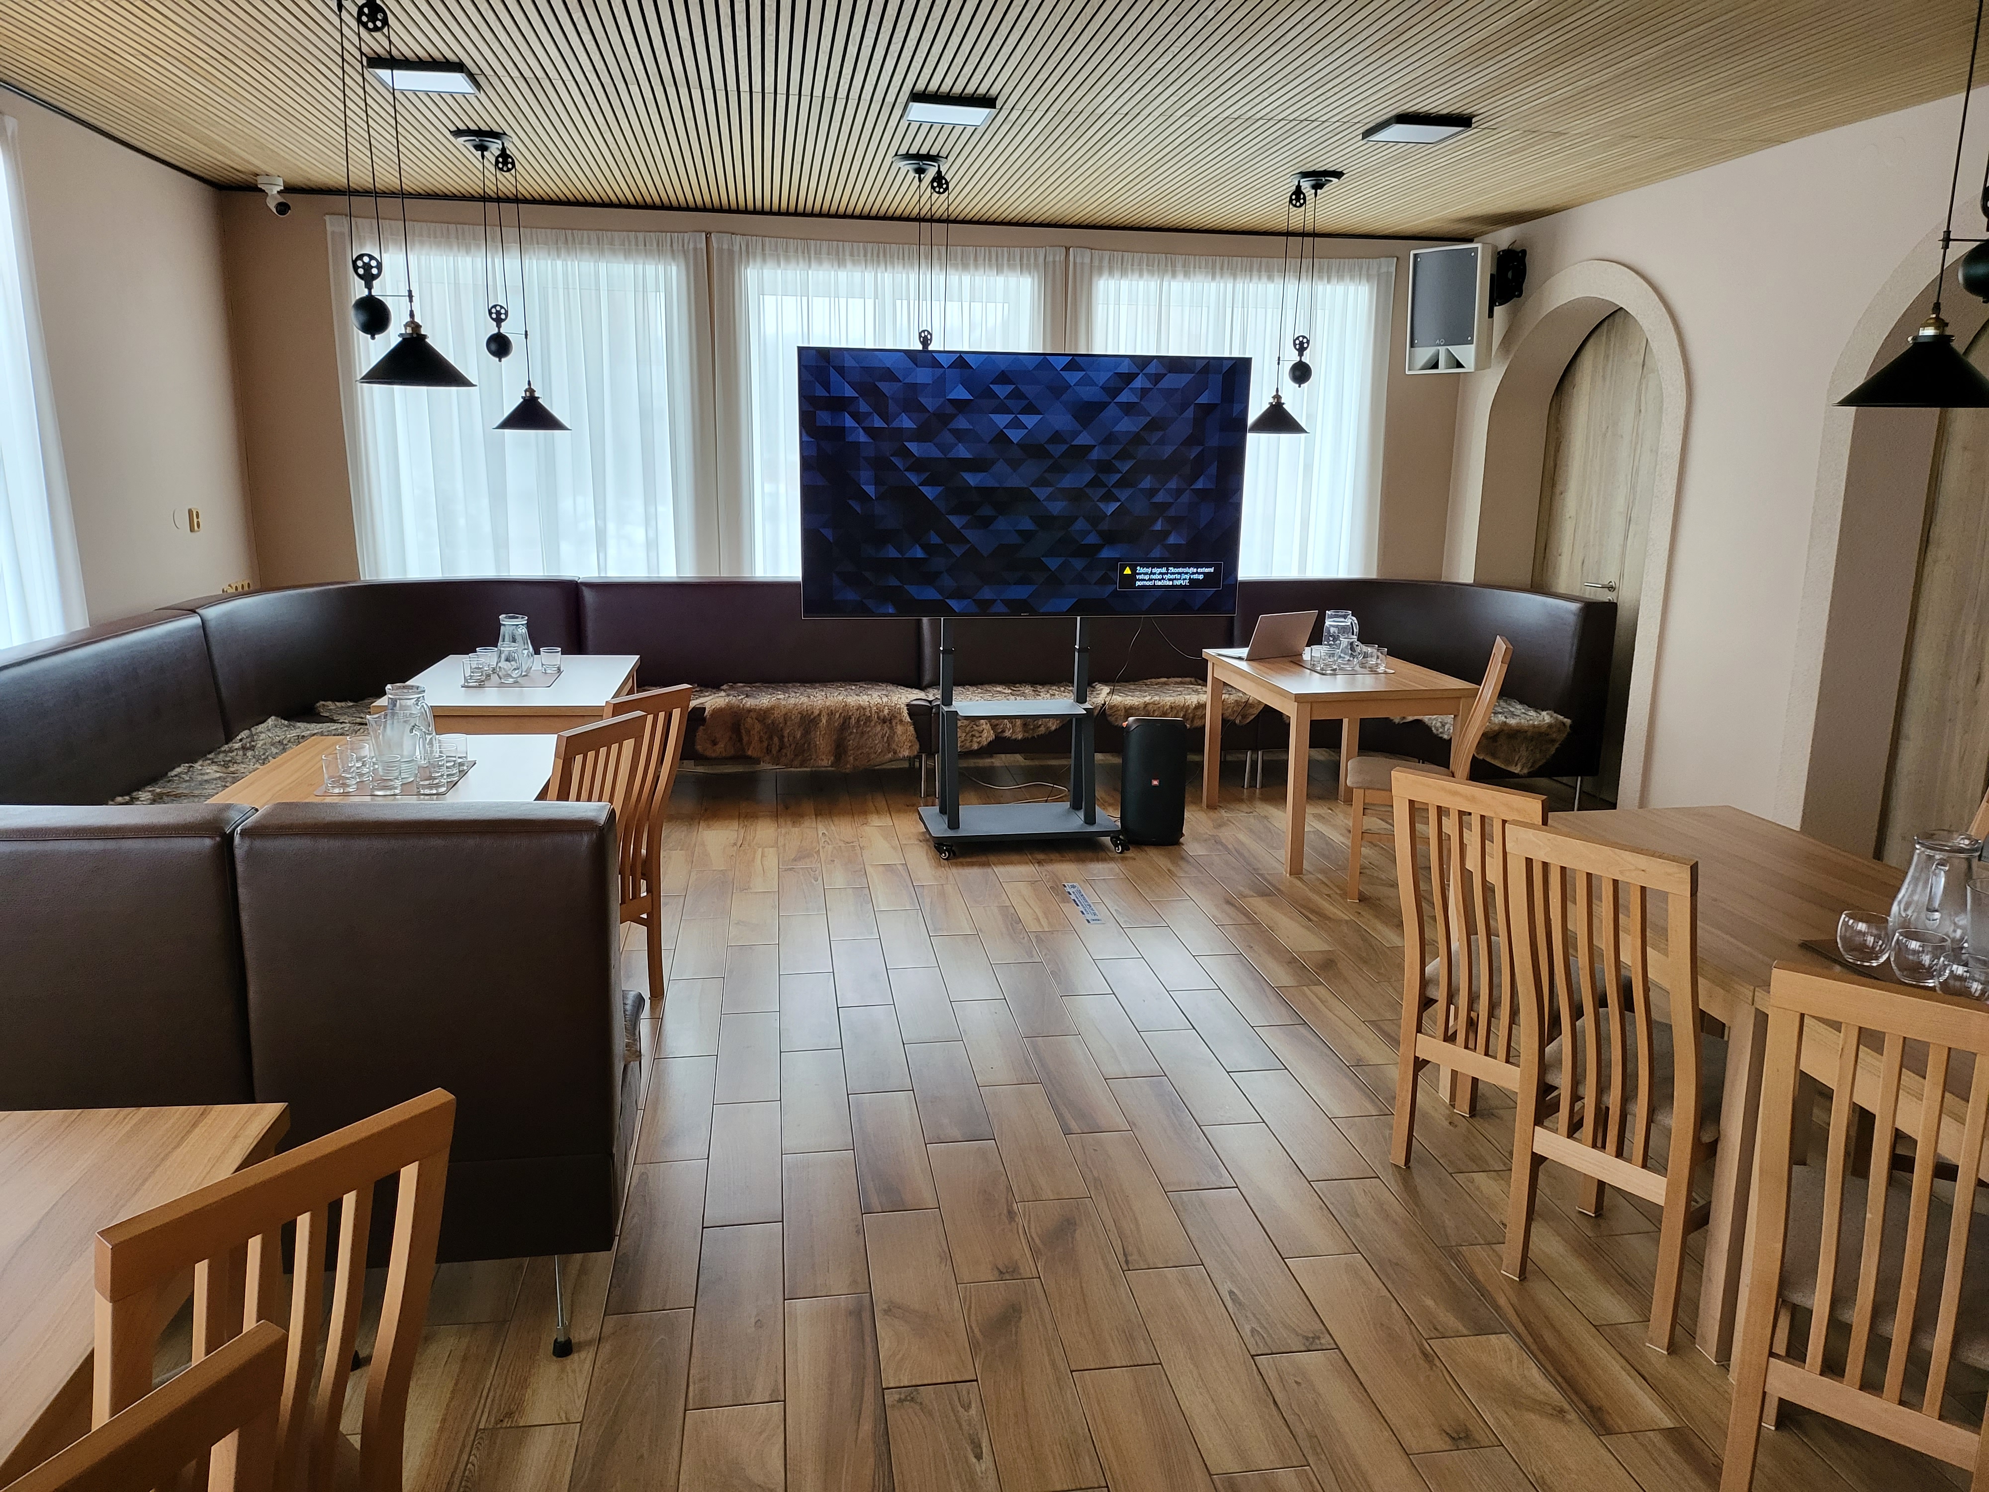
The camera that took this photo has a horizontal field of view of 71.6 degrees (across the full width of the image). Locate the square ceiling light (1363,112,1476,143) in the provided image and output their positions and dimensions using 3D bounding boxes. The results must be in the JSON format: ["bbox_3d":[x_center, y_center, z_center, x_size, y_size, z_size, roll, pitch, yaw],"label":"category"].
[{"bbox_3d":[1.498,-2.185,4.888,0.280,0.035,0.280,-1,12,-9],"label":"square ceiling light"}]

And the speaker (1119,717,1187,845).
[{"bbox_3d":[0.718,0.138,6.220,0.290,0.550,0.280,1,12,3],"label":"speaker"}]

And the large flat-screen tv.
[{"bbox_3d":[0.137,-1.081,5.769,1.884,1.087,0.060,-1,13,-9],"label":"large flat-screen tv"}]

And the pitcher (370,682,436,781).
[{"bbox_3d":[-1.715,-0.043,3.977,0.168,0.255,0.138,2,12,6],"label":"pitcher"}]

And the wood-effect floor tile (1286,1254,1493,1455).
[{"bbox_3d":[0.750,1.163,2.674,0.173,0.010,0.599,-1,12,-9],"label":"wood-effect floor tile"}]

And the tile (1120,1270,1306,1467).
[{"bbox_3d":[0.406,1.176,2.636,0.173,0.010,0.600,-1,12,-9],"label":"tile"}]

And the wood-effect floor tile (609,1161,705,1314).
[{"bbox_3d":[-0.732,1.066,3.030,0.176,0.010,0.600,-1,12,-9],"label":"wood-effect floor tile"}]

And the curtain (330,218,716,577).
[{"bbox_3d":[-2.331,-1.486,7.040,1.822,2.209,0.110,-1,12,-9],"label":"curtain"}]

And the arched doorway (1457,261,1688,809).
[{"bbox_3d":[2.942,-1.024,6.894,0.371,2.618,1.835,-1,12,-9],"label":"arched doorway"}]

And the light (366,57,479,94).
[{"bbox_3d":[-1.847,-2.179,4.487,0.285,0.035,0.280,-1,12,-9],"label":"light"}]

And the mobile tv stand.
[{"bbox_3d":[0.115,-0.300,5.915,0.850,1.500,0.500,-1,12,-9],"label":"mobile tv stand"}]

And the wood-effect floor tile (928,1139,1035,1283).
[{"bbox_3d":[-0.037,1.053,3.146,0.173,0.010,0.599,-1,12,-9],"label":"wood-effect floor tile"}]

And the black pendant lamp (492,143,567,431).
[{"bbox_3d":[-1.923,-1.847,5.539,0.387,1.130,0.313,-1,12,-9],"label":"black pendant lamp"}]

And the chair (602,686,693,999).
[{"bbox_3d":[-1.222,0.313,4.129,0.580,1.000,0.400,7,13,28],"label":"chair"}]

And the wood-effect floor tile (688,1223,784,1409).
[{"bbox_3d":[-0.511,1.134,2.779,0.173,0.010,0.600,-1,12,-9],"label":"wood-effect floor tile"}]

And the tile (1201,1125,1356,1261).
[{"bbox_3d":[0.657,1.040,3.255,0.173,0.010,0.599,-1,12,-9],"label":"tile"}]

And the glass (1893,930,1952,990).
[{"bbox_3d":[1.681,0.388,2.504,0.086,0.085,0.086,-1,12,-9],"label":"glass"}]

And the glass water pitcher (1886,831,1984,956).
[{"bbox_3d":[1.821,0.286,2.662,0.173,0.223,0.149,-10,16,-41],"label":"glass water pitcher"}]

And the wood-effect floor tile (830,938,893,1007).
[{"bbox_3d":[-0.445,0.748,4.564,0.176,0.010,0.600,-1,12,-9],"label":"wood-effect floor tile"}]

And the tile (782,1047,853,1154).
[{"bbox_3d":[-0.479,0.943,3.688,0.173,0.010,0.600,-1,12,-9],"label":"tile"}]

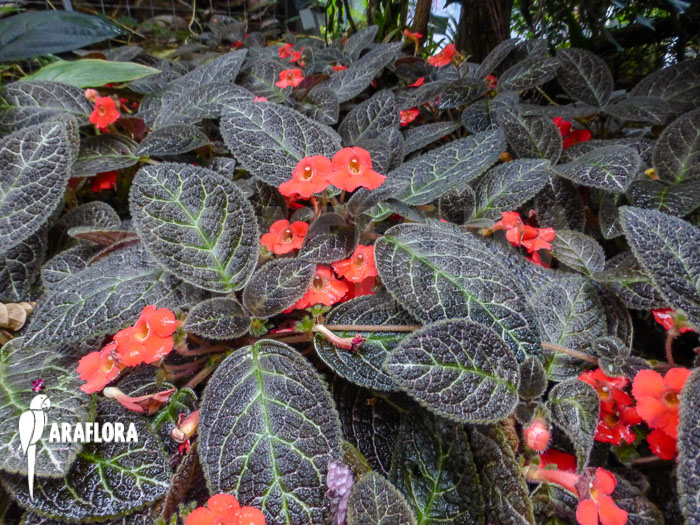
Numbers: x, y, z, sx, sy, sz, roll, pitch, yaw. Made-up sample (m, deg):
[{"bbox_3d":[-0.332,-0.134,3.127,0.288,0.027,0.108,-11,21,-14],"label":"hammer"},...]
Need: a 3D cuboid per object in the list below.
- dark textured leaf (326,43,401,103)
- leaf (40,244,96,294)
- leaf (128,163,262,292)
[{"bbox_3d":[0.013,-0.184,0.470,0.051,0.014,0.107,32,62,28],"label":"dark textured leaf"},{"bbox_3d":[-0.156,0.005,0.275,0.042,0.009,0.030,9,53,3],"label":"leaf"},{"bbox_3d":[-0.093,-0.020,0.270,0.058,0.013,0.095,-34,71,-14],"label":"leaf"}]

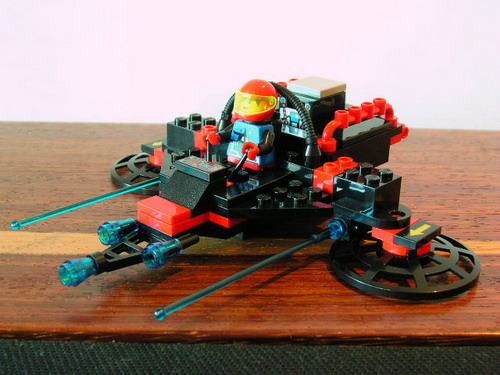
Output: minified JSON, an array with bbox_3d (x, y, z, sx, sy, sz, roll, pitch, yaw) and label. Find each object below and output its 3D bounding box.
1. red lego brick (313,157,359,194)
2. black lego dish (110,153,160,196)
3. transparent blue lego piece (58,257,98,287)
[{"bbox_3d":[0.029,-0.003,0.237,0.008,0.011,0.016,20,29,38],"label":"red lego brick"},{"bbox_3d":[-0.034,-0.009,0.296,0.048,0.007,0.048,1,22,0],"label":"black lego dish"},{"bbox_3d":[-0.049,0.024,0.202,0.008,0.008,0.011,19,29,38],"label":"transparent blue lego piece"}]

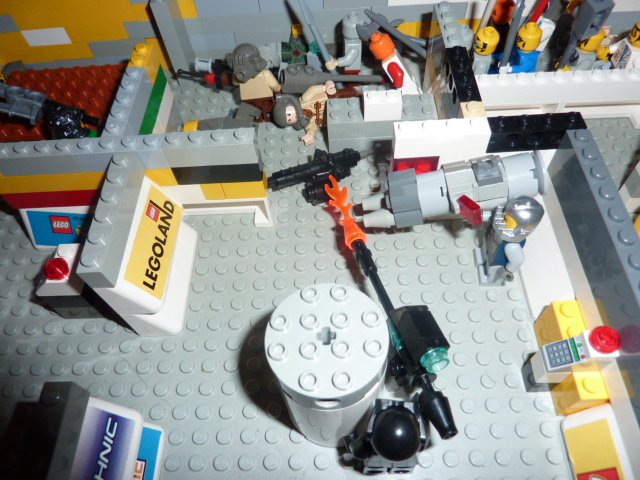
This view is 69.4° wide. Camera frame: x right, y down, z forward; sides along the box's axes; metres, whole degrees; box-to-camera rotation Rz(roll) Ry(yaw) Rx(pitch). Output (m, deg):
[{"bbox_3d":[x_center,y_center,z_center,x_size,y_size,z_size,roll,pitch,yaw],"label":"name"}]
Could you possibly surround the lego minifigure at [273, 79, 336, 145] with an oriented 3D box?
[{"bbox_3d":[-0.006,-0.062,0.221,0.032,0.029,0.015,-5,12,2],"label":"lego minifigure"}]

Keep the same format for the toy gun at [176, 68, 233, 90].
[{"bbox_3d":[-0.062,-0.088,0.249,0.033,0.010,0.008,14,59,13],"label":"toy gun"}]

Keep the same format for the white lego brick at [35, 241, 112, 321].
[{"bbox_3d":[-0.092,0.015,0.171,0.016,0.030,0.016,-2,56,3],"label":"white lego brick"}]

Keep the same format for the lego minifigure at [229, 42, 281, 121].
[{"bbox_3d":[-0.031,-0.074,0.220,0.022,0.040,0.015,5,57,8],"label":"lego minifigure"}]

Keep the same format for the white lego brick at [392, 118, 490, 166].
[{"bbox_3d":[0.042,-0.036,0.161,0.032,0.011,0.008,-2,56,3],"label":"white lego brick"}]

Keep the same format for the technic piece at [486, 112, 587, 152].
[{"bbox_3d":[0.073,-0.037,0.160,0.032,0.011,0.008,-2,56,3],"label":"technic piece"}]

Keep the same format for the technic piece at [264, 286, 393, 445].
[{"bbox_3d":[0.003,0.038,0.136,0.033,0.048,0.033,-2,56,3],"label":"technic piece"}]

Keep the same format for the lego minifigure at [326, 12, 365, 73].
[{"bbox_3d":[0.012,-0.094,0.231,0.020,0.040,0.022,-2,56,3],"label":"lego minifigure"}]

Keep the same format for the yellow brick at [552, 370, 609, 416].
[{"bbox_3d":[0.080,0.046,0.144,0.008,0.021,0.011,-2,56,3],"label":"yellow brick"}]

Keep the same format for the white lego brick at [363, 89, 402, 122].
[{"bbox_3d":[0.027,-0.059,0.200,0.016,0.011,0.008,-2,56,3],"label":"white lego brick"}]

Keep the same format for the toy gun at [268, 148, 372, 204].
[{"bbox_3d":[0.001,-0.029,0.206,0.048,0.009,0.027,-17,57,-7],"label":"toy gun"}]

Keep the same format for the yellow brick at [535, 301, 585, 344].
[{"bbox_3d":[0.079,0.031,0.151,0.008,0.020,0.017,-2,56,3],"label":"yellow brick"}]

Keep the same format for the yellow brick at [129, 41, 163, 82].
[{"bbox_3d":[-0.074,-0.075,0.195,0.008,0.011,0.016,-2,56,3],"label":"yellow brick"}]

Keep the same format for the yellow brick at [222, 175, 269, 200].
[{"bbox_3d":[-0.029,-0.023,0.181,0.016,0.010,0.008,-2,56,3],"label":"yellow brick"}]

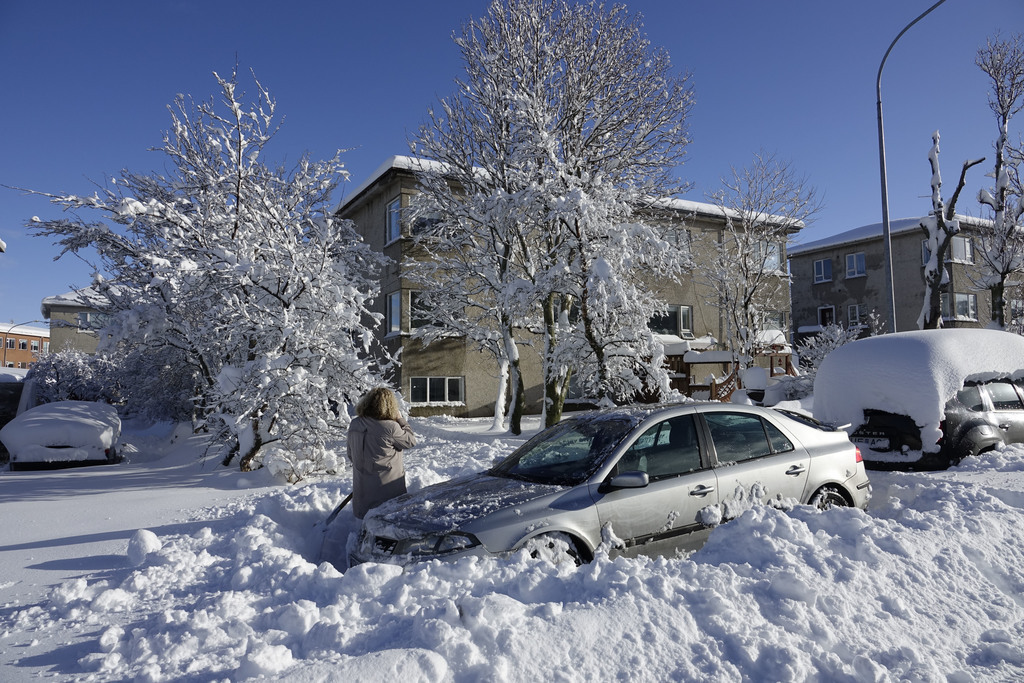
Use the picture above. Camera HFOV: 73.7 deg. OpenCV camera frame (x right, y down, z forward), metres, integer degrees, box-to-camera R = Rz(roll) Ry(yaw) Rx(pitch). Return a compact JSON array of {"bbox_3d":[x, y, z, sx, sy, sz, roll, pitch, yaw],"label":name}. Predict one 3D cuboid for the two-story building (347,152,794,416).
[{"bbox_3d":[1.688,-1.440,27.367,17.000,8.200,10.200,1,-4,-29],"label":"two-story building"}]

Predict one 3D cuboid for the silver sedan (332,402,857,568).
[{"bbox_3d":[1.030,1.200,5.750,4.580,1.440,1.780,0,-3,-30],"label":"silver sedan"}]

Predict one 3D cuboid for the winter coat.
[{"bbox_3d":[-1.186,1.144,6.250,0.540,0.950,0.400,-2,-4,17],"label":"winter coat"}]

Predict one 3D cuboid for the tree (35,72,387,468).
[{"bbox_3d":[-4.579,-1.056,10.300,5.500,6.150,5.000,-1,-4,0],"label":"tree"}]

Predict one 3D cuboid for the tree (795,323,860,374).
[{"bbox_3d":[9.705,0.708,21.000,2.100,2.700,2.000,-1,-4,0],"label":"tree"}]

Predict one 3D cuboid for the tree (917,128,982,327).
[{"bbox_3d":[11.561,-1.687,18.000,1.750,7.700,1.400,-1,-4,0],"label":"tree"}]

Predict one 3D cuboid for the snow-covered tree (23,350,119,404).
[{"bbox_3d":[-10.598,1.184,16.500,2.400,2.100,2.000,-1,-4,0],"label":"snow-covered tree"}]

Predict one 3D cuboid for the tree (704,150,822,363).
[{"bbox_3d":[7.644,-1.876,21.000,3.600,8.000,3.400,-1,-4,0],"label":"tree"}]

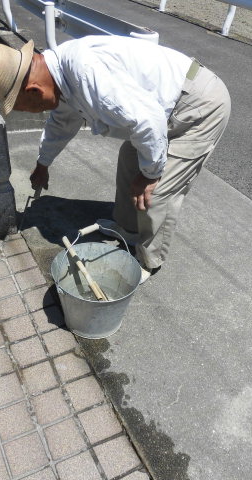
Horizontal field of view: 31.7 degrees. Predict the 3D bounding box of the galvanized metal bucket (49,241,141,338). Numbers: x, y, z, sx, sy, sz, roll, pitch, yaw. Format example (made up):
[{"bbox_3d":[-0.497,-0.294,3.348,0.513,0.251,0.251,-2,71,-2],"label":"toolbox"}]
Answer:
[{"bbox_3d":[-0.107,0.190,1.565,0.300,0.236,0.300,4,38,-3],"label":"galvanized metal bucket"}]

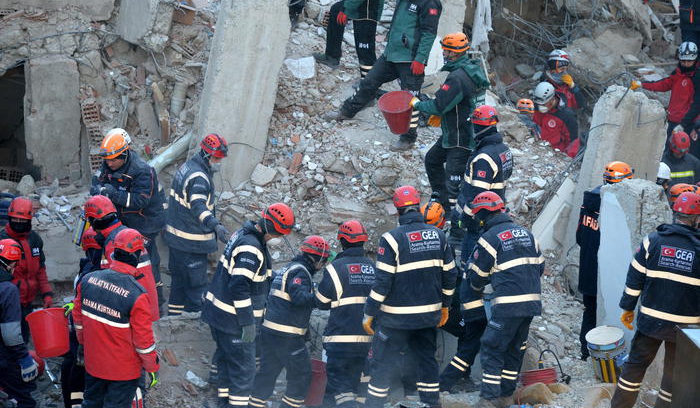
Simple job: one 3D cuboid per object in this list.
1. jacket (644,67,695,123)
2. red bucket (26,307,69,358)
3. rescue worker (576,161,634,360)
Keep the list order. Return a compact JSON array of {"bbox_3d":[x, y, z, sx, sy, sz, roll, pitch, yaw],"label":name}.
[{"bbox_3d":[3.587,-1.214,43.500,0.660,0.660,0.380,4,15,14],"label":"jacket"},{"bbox_3d":[-2.327,0.995,30.200,0.340,0.300,0.340,-9,-16,-3],"label":"red bucket"},{"bbox_3d":[2.283,0.512,34.600,0.580,1.740,0.480,12,19,39],"label":"rescue worker"}]

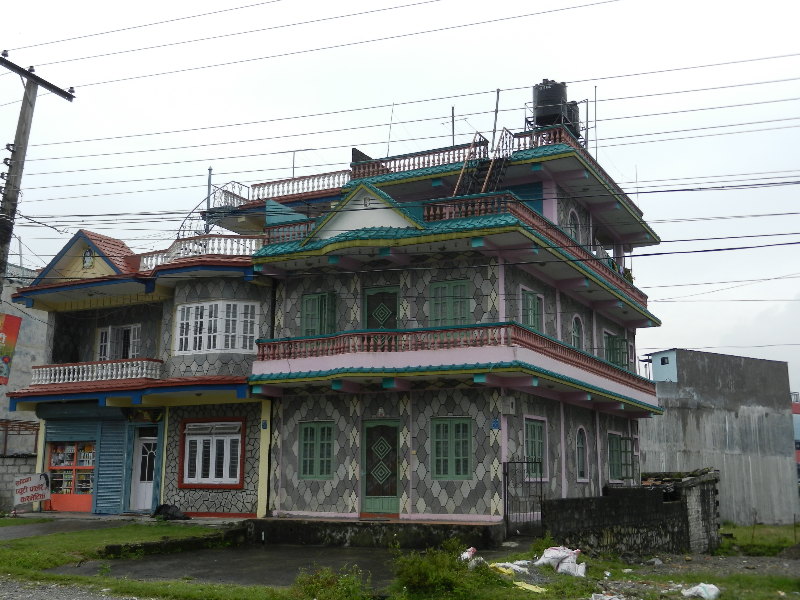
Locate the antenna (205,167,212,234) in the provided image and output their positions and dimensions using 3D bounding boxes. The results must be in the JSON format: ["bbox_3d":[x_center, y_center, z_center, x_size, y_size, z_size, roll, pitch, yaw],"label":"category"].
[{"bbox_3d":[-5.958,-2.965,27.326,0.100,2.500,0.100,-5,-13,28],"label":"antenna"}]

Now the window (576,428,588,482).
[{"bbox_3d":[4.968,4.175,23.859,0.160,1.531,1.115,-6,-13,28],"label":"window"}]

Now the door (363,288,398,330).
[{"bbox_3d":[-0.438,0.806,21.125,0.964,2.209,0.122,-5,-13,28],"label":"door"}]

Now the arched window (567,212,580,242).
[{"bbox_3d":[5.000,-1.843,25.023,0.160,1.487,1.115,-6,-13,28],"label":"arched window"}]

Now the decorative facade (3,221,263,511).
[{"bbox_3d":[-5.092,2.526,27.290,8.673,7.699,9.912,-6,-13,28],"label":"decorative facade"}]

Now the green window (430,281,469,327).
[{"bbox_3d":[1.131,0.237,19.842,0.991,1.363,0.150,-6,-13,28],"label":"green window"}]

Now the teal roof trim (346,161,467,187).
[{"bbox_3d":[0.197,-3.516,24.697,3.912,0.430,0.460,-6,-13,28],"label":"teal roof trim"}]

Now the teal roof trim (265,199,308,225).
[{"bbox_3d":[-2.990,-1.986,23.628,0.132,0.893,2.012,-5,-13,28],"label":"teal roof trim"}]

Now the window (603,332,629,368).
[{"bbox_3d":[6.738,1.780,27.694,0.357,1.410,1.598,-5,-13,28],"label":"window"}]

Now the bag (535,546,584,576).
[{"bbox_3d":[2.434,3.998,13.400,0.720,0.400,0.520,-5,-13,28],"label":"bag"}]

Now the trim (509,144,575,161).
[{"bbox_3d":[3.737,-3.845,22.826,1.788,0.430,0.460,-6,-13,28],"label":"trim"}]

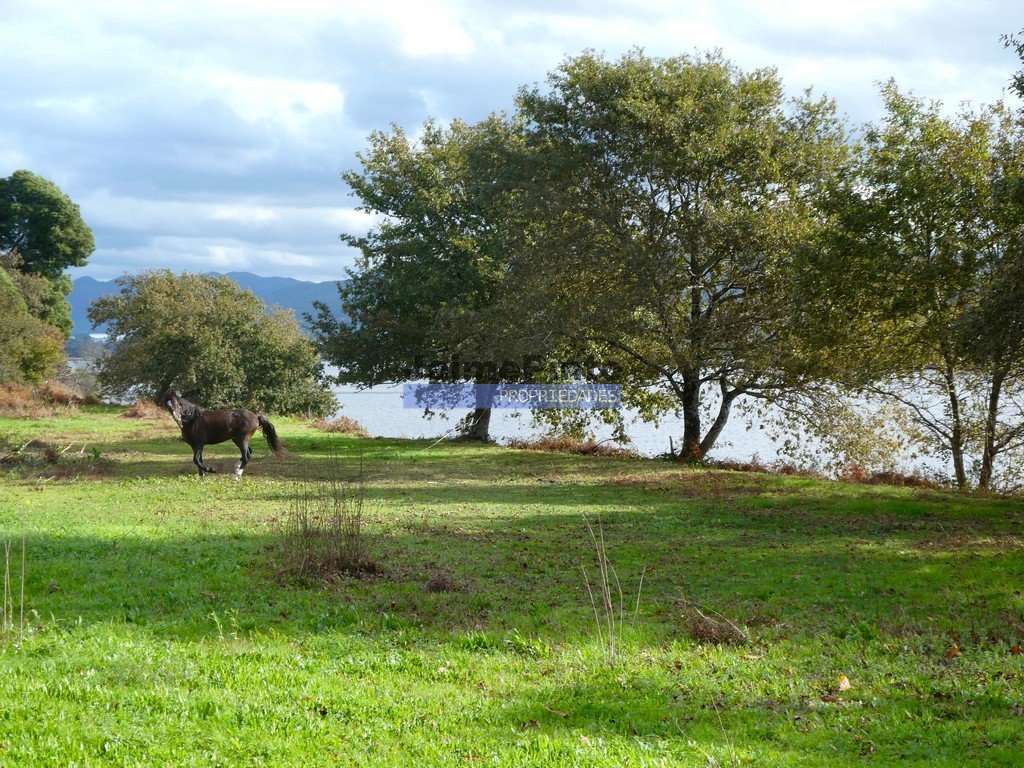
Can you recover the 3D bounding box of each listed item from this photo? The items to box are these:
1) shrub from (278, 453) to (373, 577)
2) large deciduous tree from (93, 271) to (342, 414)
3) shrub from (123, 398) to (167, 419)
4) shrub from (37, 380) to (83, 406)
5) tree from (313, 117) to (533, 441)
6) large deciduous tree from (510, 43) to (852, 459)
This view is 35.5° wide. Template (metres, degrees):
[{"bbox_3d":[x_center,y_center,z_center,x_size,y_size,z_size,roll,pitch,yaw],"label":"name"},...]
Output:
[{"bbox_3d":[-1.812,1.274,15.600,0.940,1.250,0.900,0,1,0],"label":"shrub"},{"bbox_3d":[-11.250,-1.521,60.000,9.320,5.480,8.300,0,1,0],"label":"large deciduous tree"},{"bbox_3d":[-13.078,0.874,57.000,1.640,0.710,1.400,0,1,0],"label":"shrub"},{"bbox_3d":[-18.696,0.393,66.000,1.900,1.070,1.700,0,1,0],"label":"shrub"},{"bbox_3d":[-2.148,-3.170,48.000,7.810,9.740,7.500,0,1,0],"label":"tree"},{"bbox_3d":[4.089,-3.162,39.000,8.550,9.960,8.300,0,1,0],"label":"large deciduous tree"}]

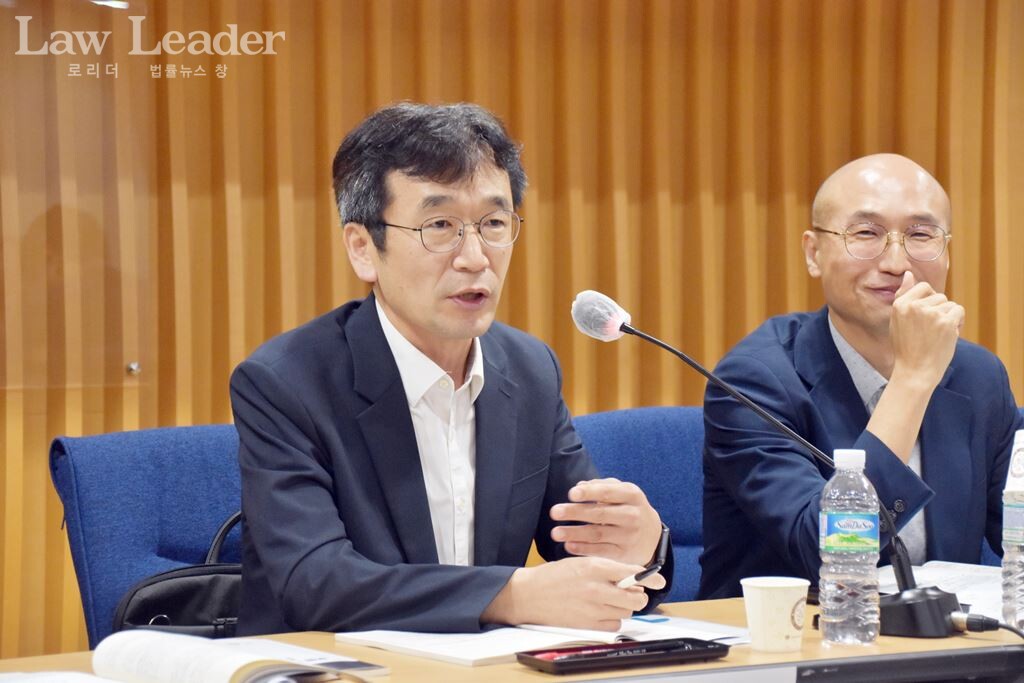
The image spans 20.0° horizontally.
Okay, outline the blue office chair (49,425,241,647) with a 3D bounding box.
[{"bbox_3d":[-0.185,0.570,3.443,0.540,0.900,0.600,-2,4,-29],"label":"blue office chair"}]

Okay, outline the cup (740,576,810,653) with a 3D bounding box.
[{"bbox_3d":[0.275,0.284,3.009,0.073,0.072,0.073,0,3,0],"label":"cup"}]

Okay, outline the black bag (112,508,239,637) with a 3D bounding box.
[{"bbox_3d":[-0.274,0.383,3.521,0.400,0.345,0.120,-2,4,-29],"label":"black bag"}]

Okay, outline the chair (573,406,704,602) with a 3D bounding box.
[{"bbox_3d":[0.410,0.552,3.772,0.540,0.900,0.600,-2,4,-29],"label":"chair"}]

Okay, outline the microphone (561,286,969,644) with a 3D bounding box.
[{"bbox_3d":[0.275,0.129,3.167,0.425,0.365,0.120,1,3,13],"label":"microphone"}]

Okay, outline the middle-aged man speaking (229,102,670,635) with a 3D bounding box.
[{"bbox_3d":[-0.058,0.383,3.286,0.550,1.290,0.680,-2,4,-29],"label":"middle-aged man speaking"}]

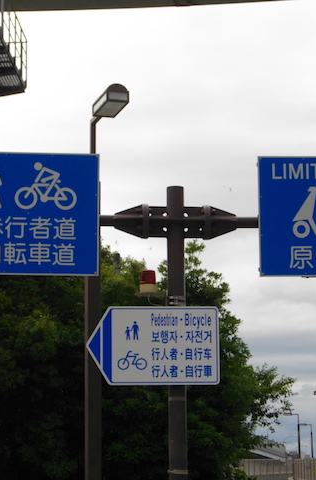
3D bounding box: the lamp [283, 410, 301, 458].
[{"bbox_3d":[10.226,15.666,108.000,1.250,5.200,0.270,-1,-8,3],"label":"lamp"}]

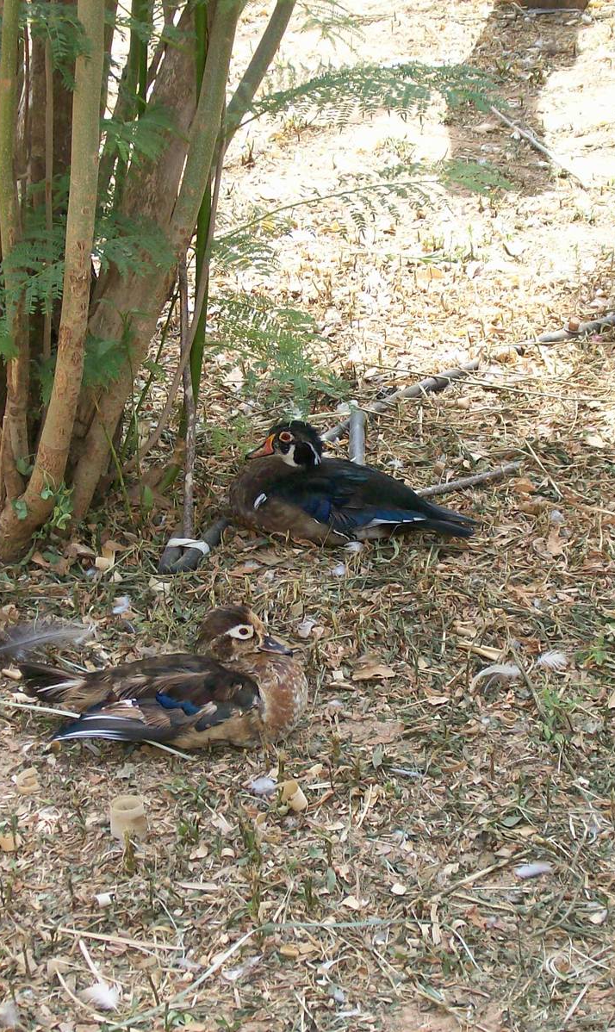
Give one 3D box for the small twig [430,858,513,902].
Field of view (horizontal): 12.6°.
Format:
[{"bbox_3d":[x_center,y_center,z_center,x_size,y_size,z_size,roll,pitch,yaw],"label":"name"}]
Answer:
[{"bbox_3d":[0.184,0.406,3.116,0.136,0.009,0.010,-19,28,-41],"label":"small twig"}]

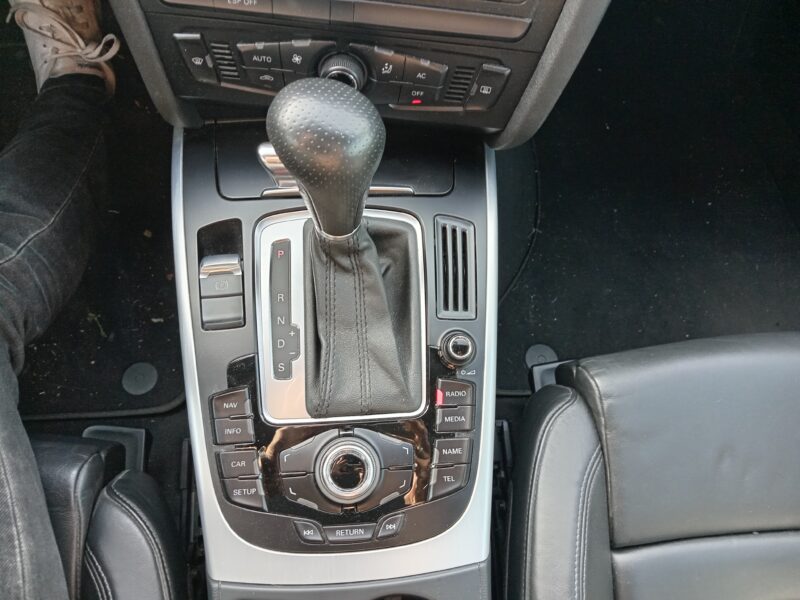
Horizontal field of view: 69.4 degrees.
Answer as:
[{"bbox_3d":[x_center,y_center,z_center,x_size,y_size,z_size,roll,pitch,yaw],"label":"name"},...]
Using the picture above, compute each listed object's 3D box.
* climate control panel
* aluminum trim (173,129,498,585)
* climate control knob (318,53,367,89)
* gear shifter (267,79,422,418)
[{"bbox_3d":[-0.038,-0.147,0.377,0.214,0.047,0.022,5,53,-4],"label":"climate control panel"},{"bbox_3d":[-0.042,0.044,0.433,0.227,0.046,0.328,-2,93,-6],"label":"aluminum trim"},{"bbox_3d":[-0.037,-0.141,0.374,0.033,0.033,0.017,5,53,-4],"label":"climate control knob"},{"bbox_3d":[-0.025,-0.018,0.351,0.093,0.155,0.188,-2,85,-6],"label":"gear shifter"}]

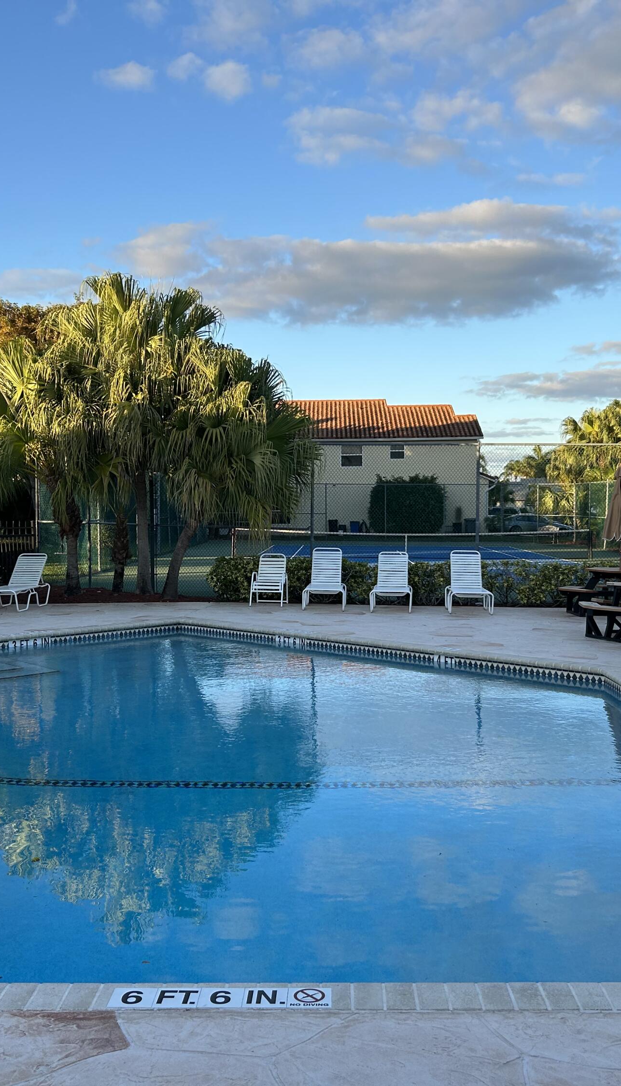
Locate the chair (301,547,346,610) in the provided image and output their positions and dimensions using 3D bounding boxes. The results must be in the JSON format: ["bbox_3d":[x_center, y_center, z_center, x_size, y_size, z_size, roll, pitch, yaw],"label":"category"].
[{"bbox_3d":[0.253,0.622,18.732,0.680,0.970,1.650,0,2,3],"label":"chair"}]

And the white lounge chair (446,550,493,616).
[{"bbox_3d":[2.633,0.640,18.033,0.680,0.960,1.650,0,2,5],"label":"white lounge chair"}]

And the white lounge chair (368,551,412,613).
[{"bbox_3d":[1.390,0.658,18.777,0.660,0.970,1.580,0,2,4],"label":"white lounge chair"}]

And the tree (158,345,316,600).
[{"bbox_3d":[-1.390,-1.367,20.869,3.030,4.900,3.100,0,2,0],"label":"tree"}]

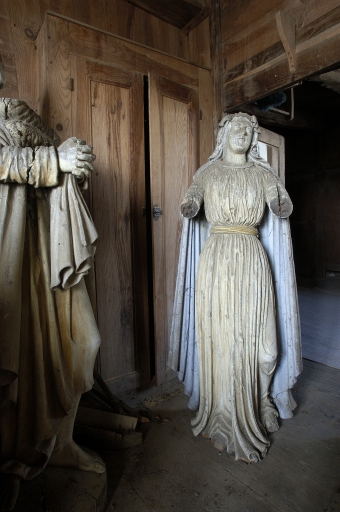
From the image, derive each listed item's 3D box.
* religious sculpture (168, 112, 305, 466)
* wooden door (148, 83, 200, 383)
[{"bbox_3d":[0.337,0.111,1.485,0.680,1.669,0.389,-1,5,7],"label":"religious sculpture"},{"bbox_3d":[0.046,-0.133,1.968,0.433,1.903,0.040,-6,6,-38],"label":"wooden door"}]

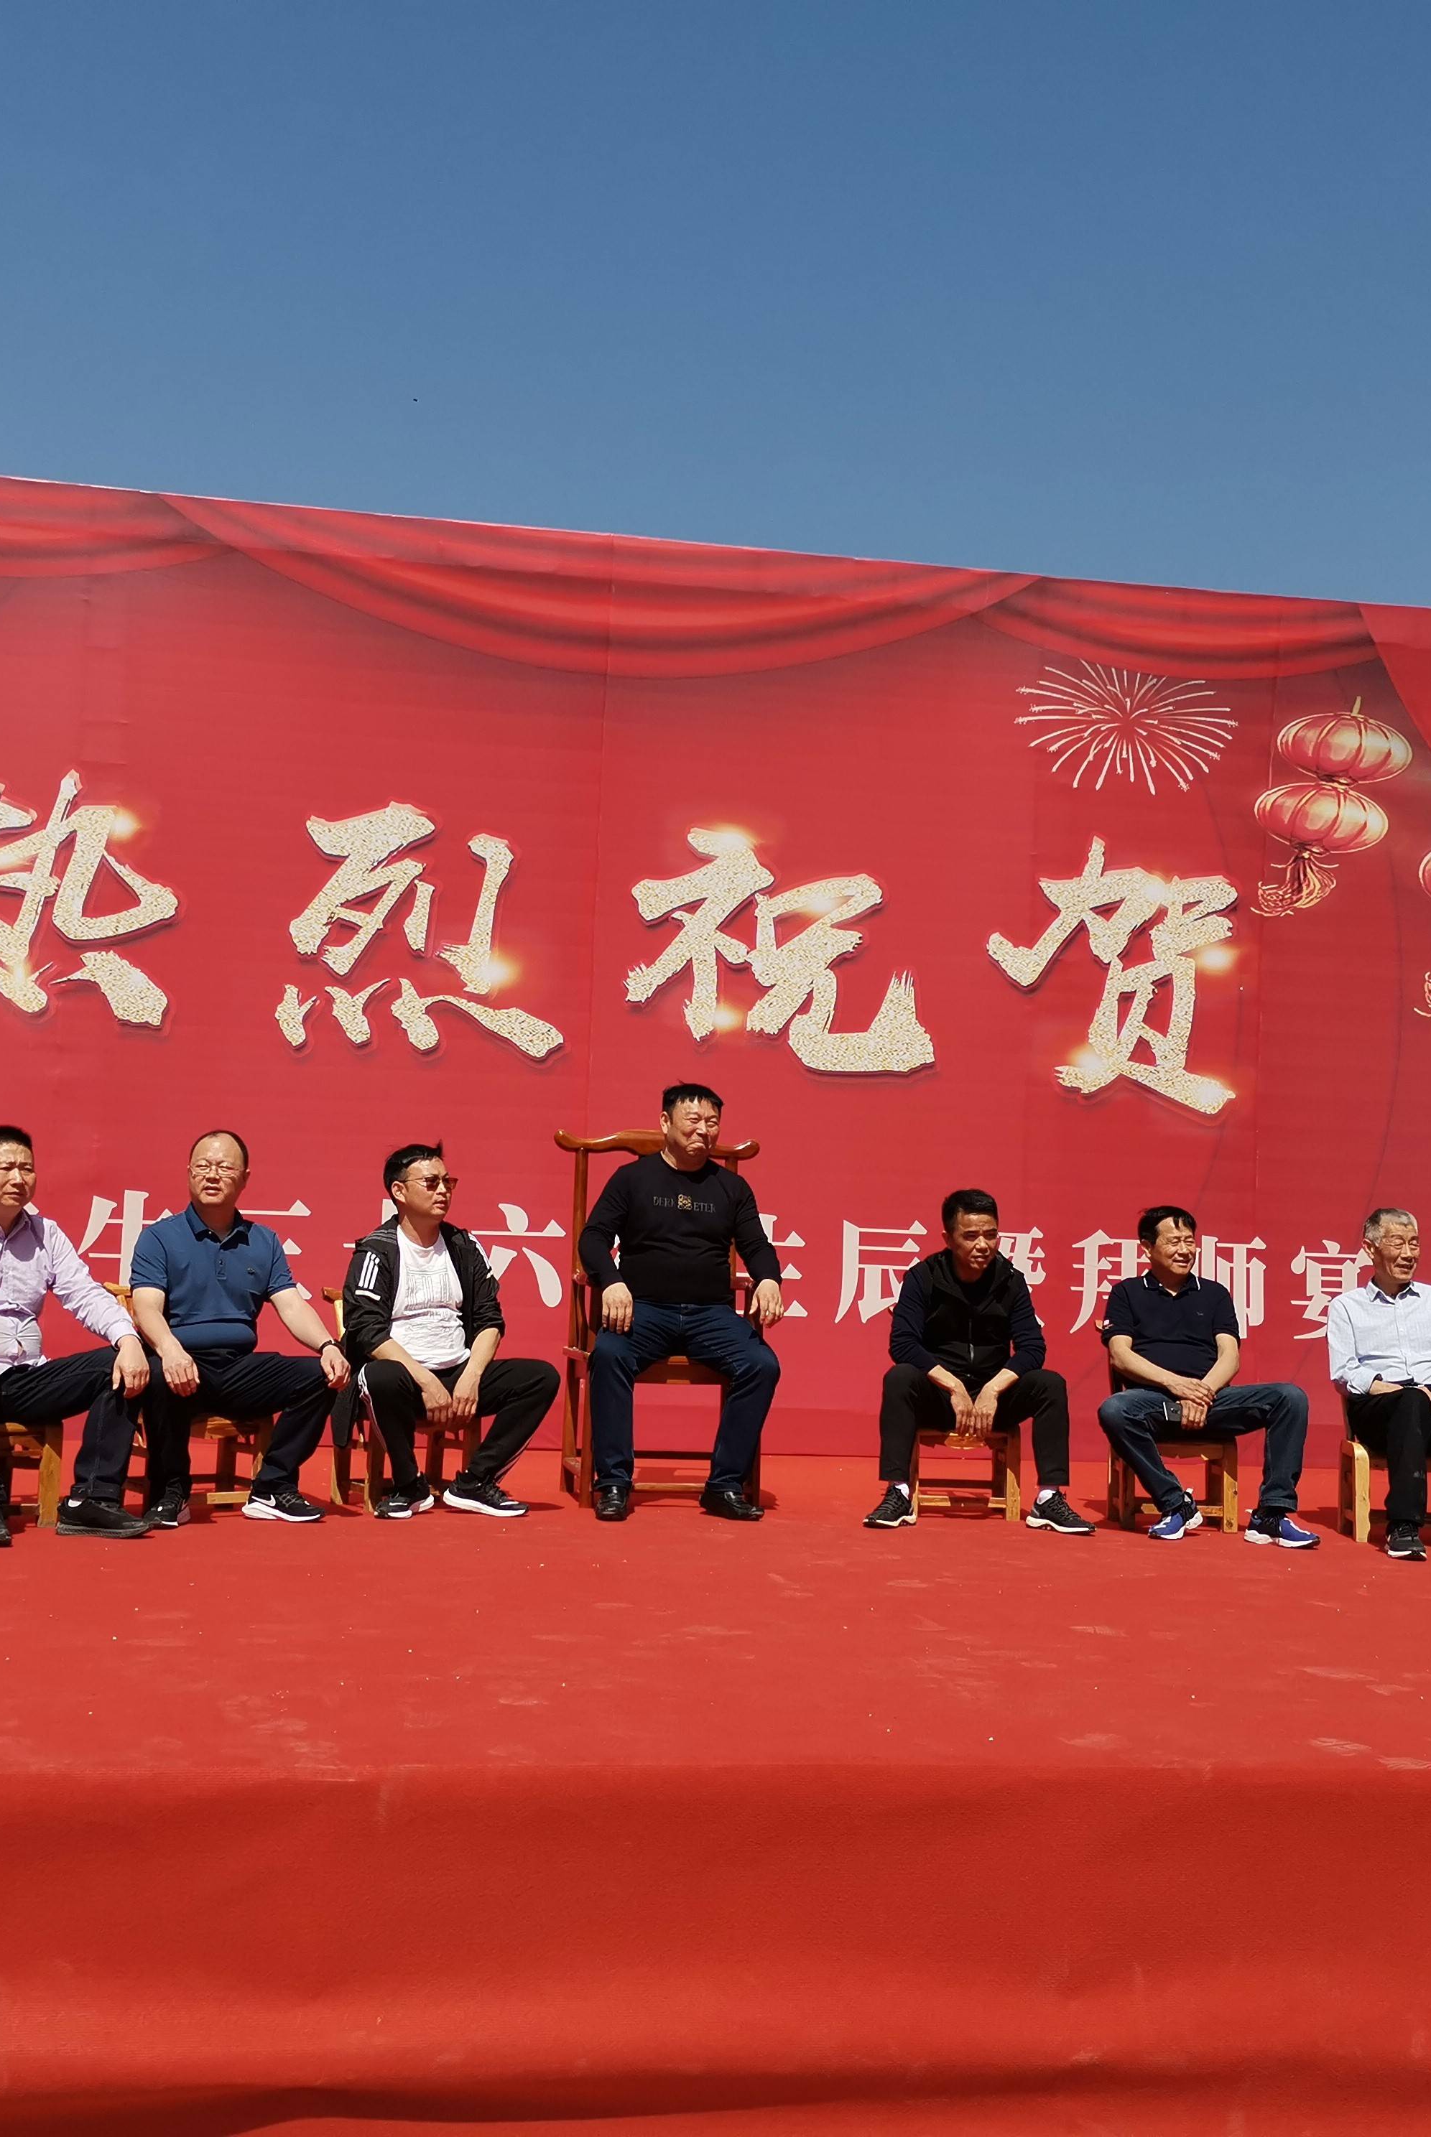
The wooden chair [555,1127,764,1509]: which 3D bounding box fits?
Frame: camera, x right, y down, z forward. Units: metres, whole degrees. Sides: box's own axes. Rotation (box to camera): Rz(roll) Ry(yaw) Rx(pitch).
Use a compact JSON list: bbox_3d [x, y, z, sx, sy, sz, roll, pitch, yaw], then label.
[{"bbox_3d":[-0.176,0.827,7.410,0.696,1.201,0.484,3,-2,-12],"label":"wooden chair"}]

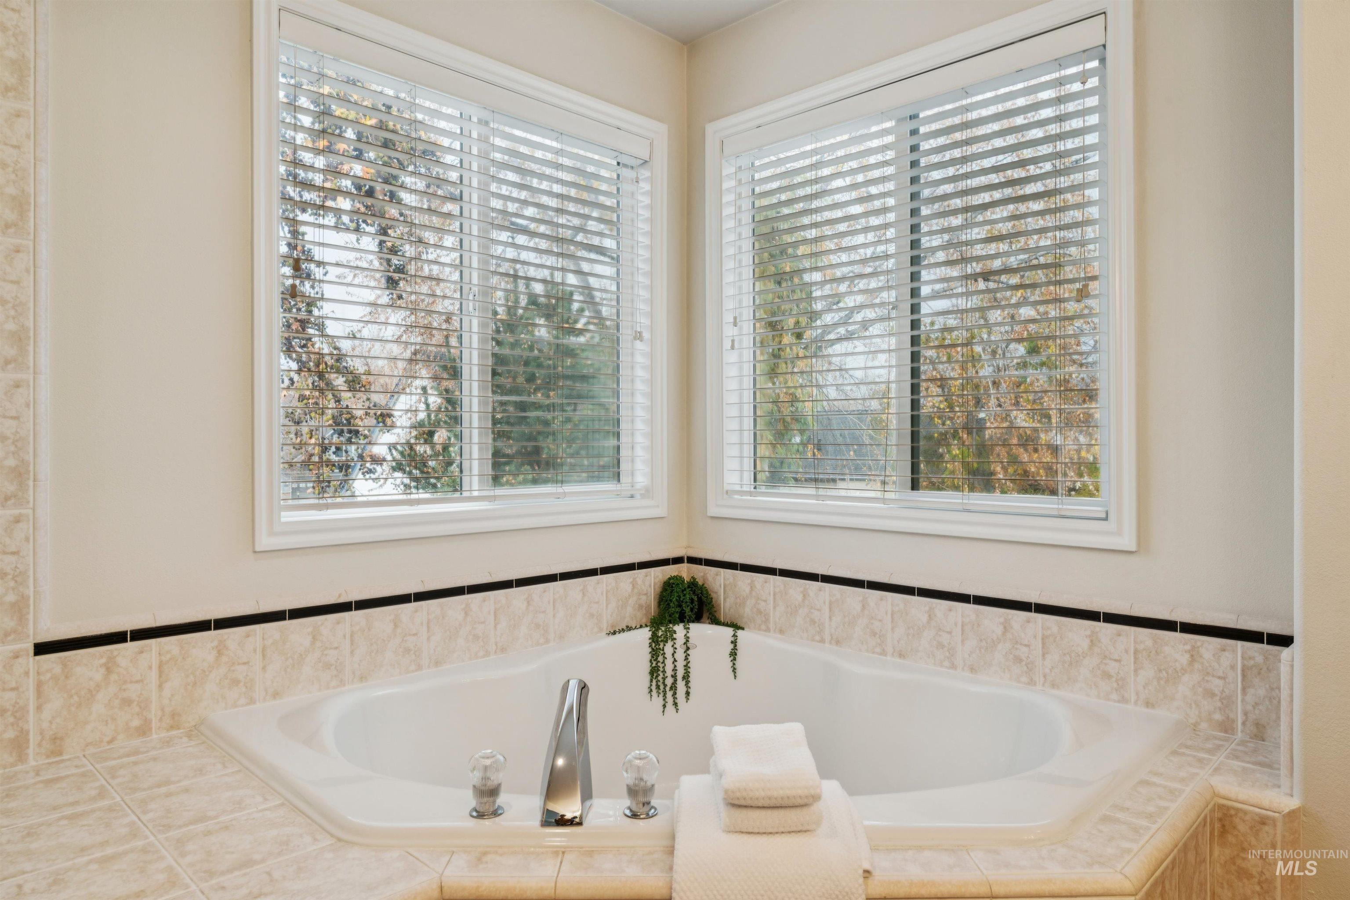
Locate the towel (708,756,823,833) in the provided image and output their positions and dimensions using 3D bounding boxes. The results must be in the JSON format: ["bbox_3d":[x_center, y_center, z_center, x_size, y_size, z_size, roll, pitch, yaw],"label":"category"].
[{"bbox_3d":[0.139,0.530,1.286,0.150,0.040,0.175,0,4,-2],"label":"towel"}]

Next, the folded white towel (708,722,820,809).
[{"bbox_3d":[0.138,0.488,1.284,0.150,0.043,0.175,0,4,-2],"label":"folded white towel"}]

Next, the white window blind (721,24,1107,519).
[{"bbox_3d":[0.597,-0.432,2.323,1.155,1.160,0.070,0,0,45],"label":"white window blind"}]

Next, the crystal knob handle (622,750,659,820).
[{"bbox_3d":[-0.056,0.531,1.319,0.059,0.094,0.059,0,0,0],"label":"crystal knob handle"}]

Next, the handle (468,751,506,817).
[{"bbox_3d":[-0.300,0.531,1.319,0.059,0.094,0.059,0,0,0],"label":"handle"}]

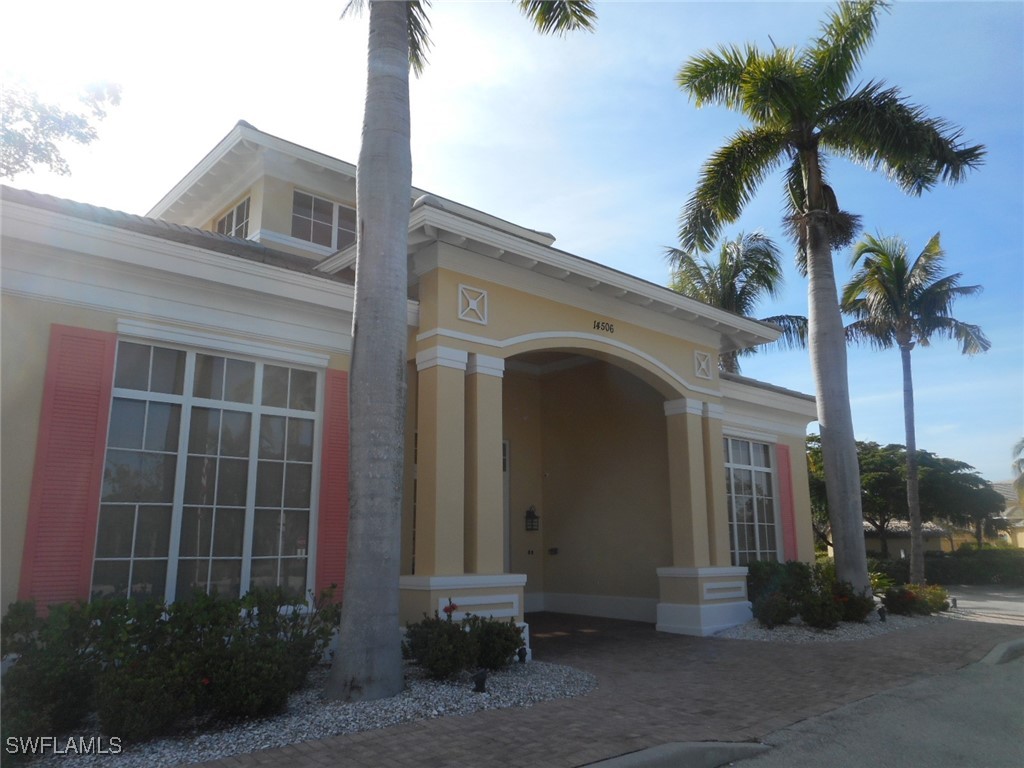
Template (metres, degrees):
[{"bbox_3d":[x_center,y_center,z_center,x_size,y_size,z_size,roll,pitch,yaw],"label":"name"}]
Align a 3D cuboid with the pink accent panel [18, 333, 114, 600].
[{"bbox_3d":[-3.953,0.776,6.587,0.541,2.617,0.050,10,-16,-41],"label":"pink accent panel"}]

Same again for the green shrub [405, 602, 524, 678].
[{"bbox_3d":[-0.528,2.945,8.632,1.200,0.760,0.750,10,-16,-40],"label":"green shrub"}]

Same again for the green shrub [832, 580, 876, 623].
[{"bbox_3d":[5.671,3.591,12.252,0.664,0.650,0.664,10,-16,-41],"label":"green shrub"}]

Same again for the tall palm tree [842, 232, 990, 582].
[{"bbox_3d":[13.762,0.618,24.288,4.800,11.896,4.800,10,-16,-40],"label":"tall palm tree"}]

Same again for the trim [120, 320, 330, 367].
[{"bbox_3d":[-2.939,-0.392,7.736,2.213,0.135,0.100,10,-16,-41],"label":"trim"}]

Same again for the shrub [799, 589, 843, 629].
[{"bbox_3d":[5.514,3.996,13.273,0.750,0.680,0.750,10,-16,-40],"label":"shrub"}]

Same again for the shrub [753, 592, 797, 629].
[{"bbox_3d":[4.083,3.513,11.510,0.647,0.517,0.647,10,-16,-41],"label":"shrub"}]

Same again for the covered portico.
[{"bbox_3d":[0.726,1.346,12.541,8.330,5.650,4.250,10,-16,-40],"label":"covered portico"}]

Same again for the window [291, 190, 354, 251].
[{"bbox_3d":[-3.421,-3.023,14.156,1.693,0.927,0.100,10,-16,-41],"label":"window"}]

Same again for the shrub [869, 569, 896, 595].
[{"bbox_3d":[10.269,5.521,20.581,0.800,0.750,0.800,10,-16,-40],"label":"shrub"}]

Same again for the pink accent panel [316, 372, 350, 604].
[{"bbox_3d":[-2.225,1.306,9.645,0.620,3.015,0.070,10,-16,-40],"label":"pink accent panel"}]

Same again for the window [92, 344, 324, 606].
[{"bbox_3d":[-3.020,0.993,7.569,2.172,2.562,0.100,10,-16,-41],"label":"window"}]

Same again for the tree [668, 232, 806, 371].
[{"bbox_3d":[6.429,0.523,20.357,4.146,10.016,4.146,10,-16,-41],"label":"tree"}]

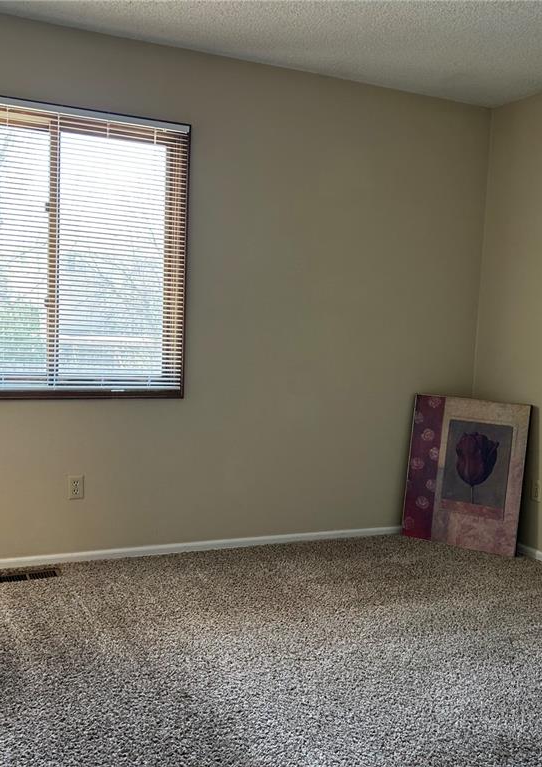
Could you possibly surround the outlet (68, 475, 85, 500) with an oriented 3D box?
[{"bbox_3d":[-0.908,0.486,3.590,0.071,0.115,0.009,0,5,-24],"label":"outlet"}]

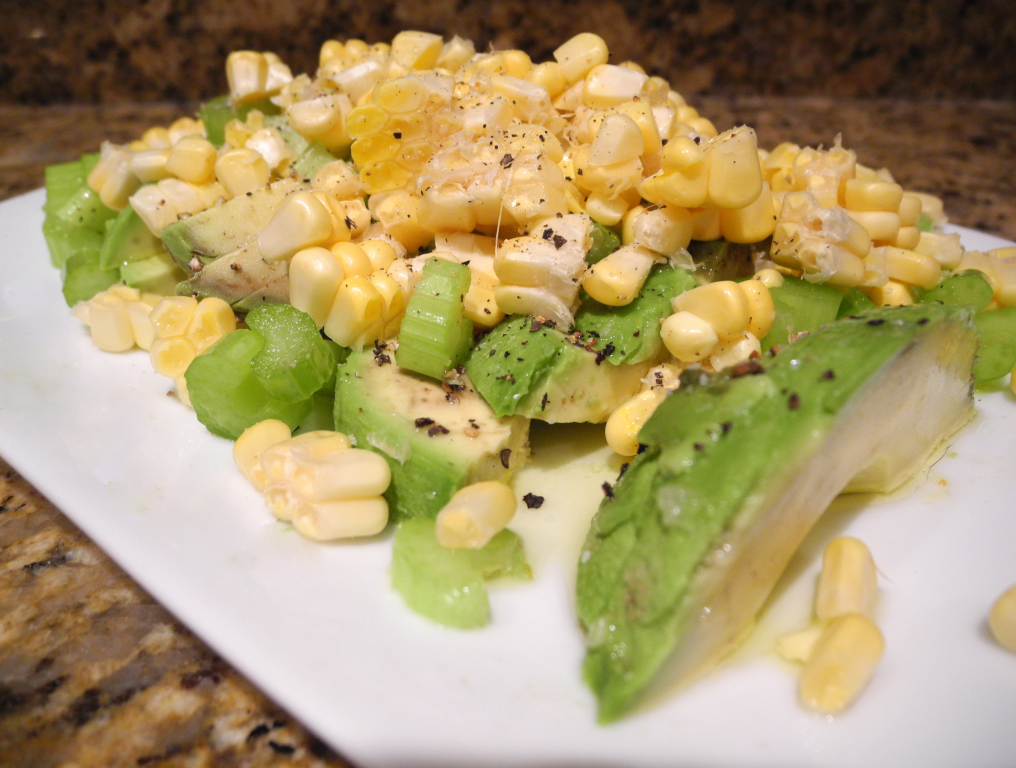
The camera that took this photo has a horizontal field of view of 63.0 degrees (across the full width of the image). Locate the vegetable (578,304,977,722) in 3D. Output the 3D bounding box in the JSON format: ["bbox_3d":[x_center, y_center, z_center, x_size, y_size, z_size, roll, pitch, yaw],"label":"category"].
[{"bbox_3d":[0.040,0.008,0.112,0.083,0.022,0.022,-28,43,-35],"label":"vegetable"}]

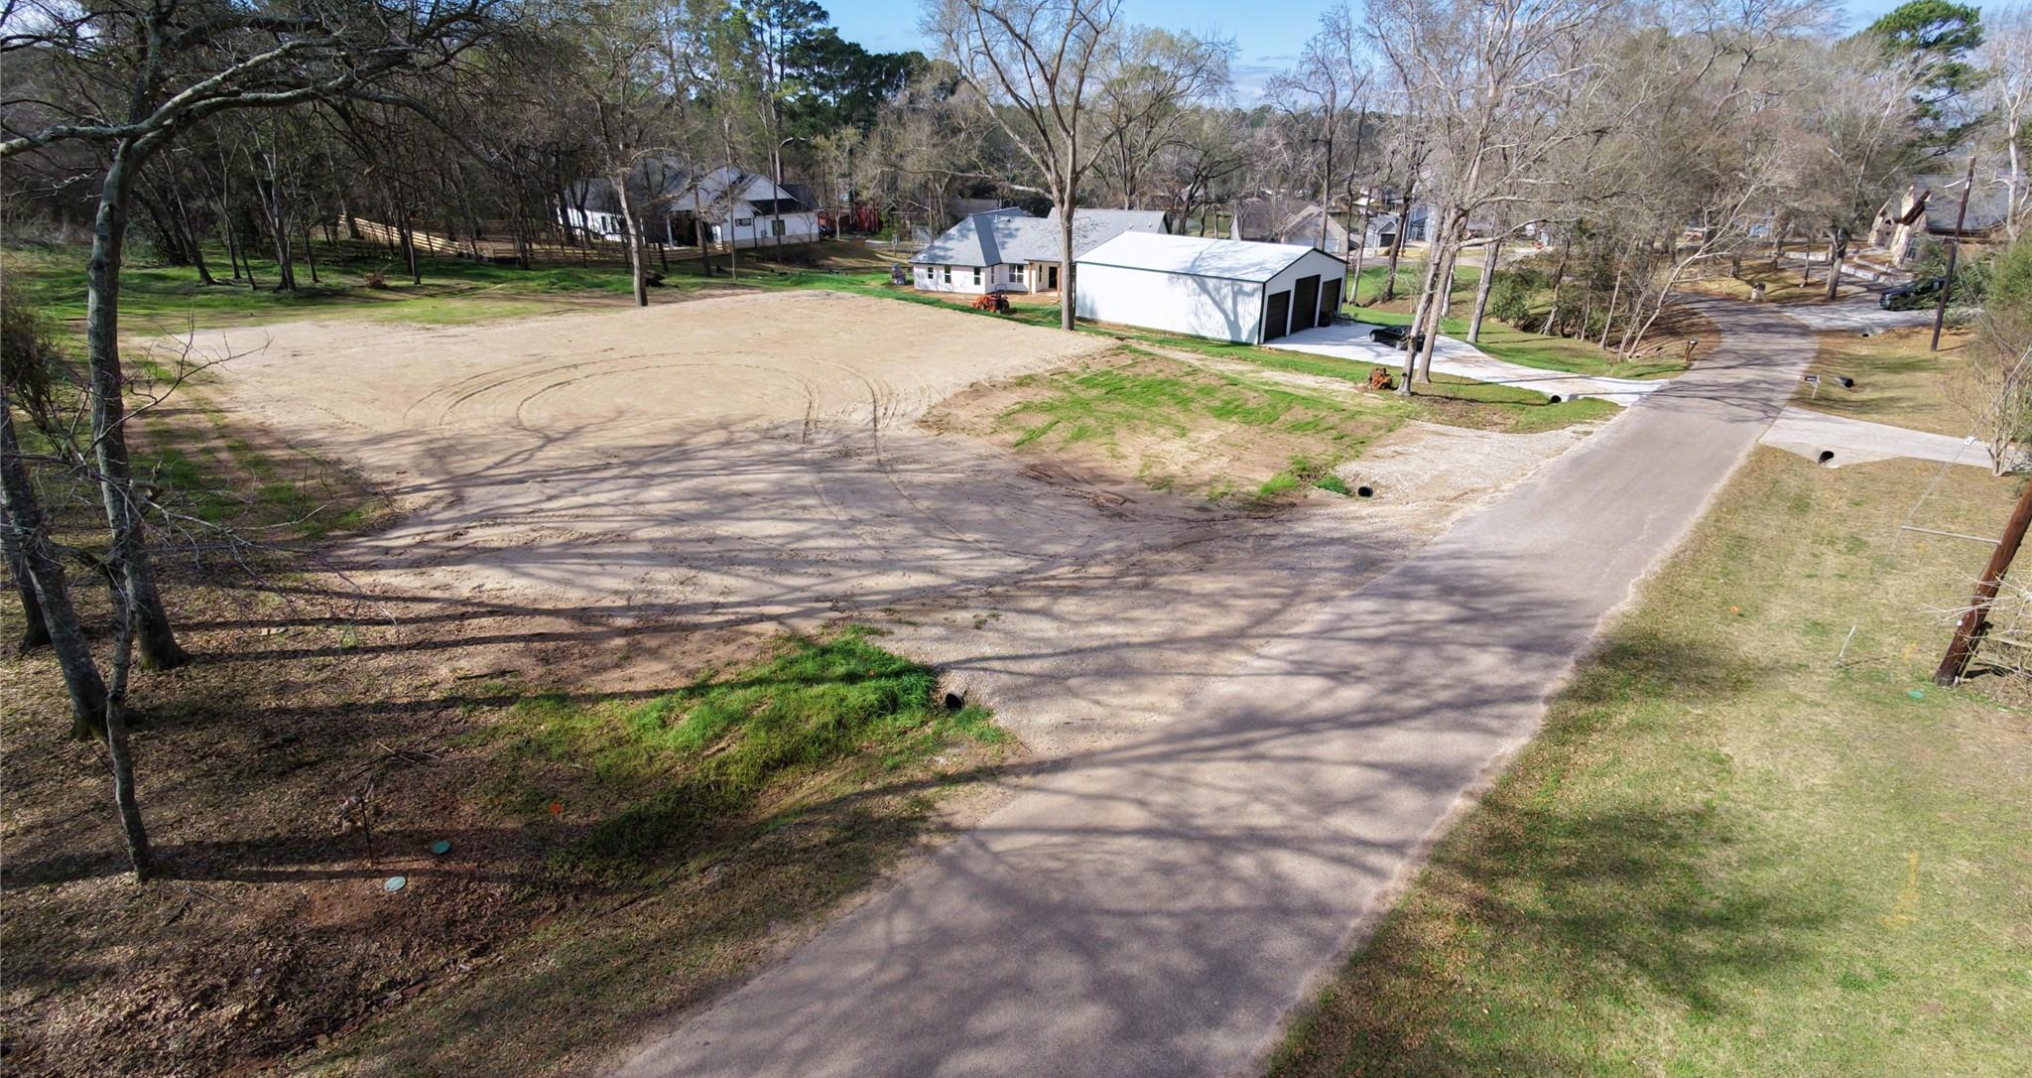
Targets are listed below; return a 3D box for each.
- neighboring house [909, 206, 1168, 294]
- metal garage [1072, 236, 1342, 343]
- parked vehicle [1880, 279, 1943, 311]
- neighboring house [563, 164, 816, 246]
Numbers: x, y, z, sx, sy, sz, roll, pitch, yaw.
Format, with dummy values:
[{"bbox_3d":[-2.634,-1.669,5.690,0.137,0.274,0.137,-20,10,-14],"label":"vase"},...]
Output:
[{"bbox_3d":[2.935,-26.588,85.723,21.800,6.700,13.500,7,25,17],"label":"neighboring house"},{"bbox_3d":[14.560,-19.428,70.460,16.050,5.690,12.070,20,31,39],"label":"metal garage"},{"bbox_3d":[63.836,-17.096,65.815,5.200,1.850,1.970,0,24,1],"label":"parked vehicle"},{"bbox_3d":[-41.188,-41.610,117.629,30.000,7.900,19.000,20,31,39],"label":"neighboring house"}]

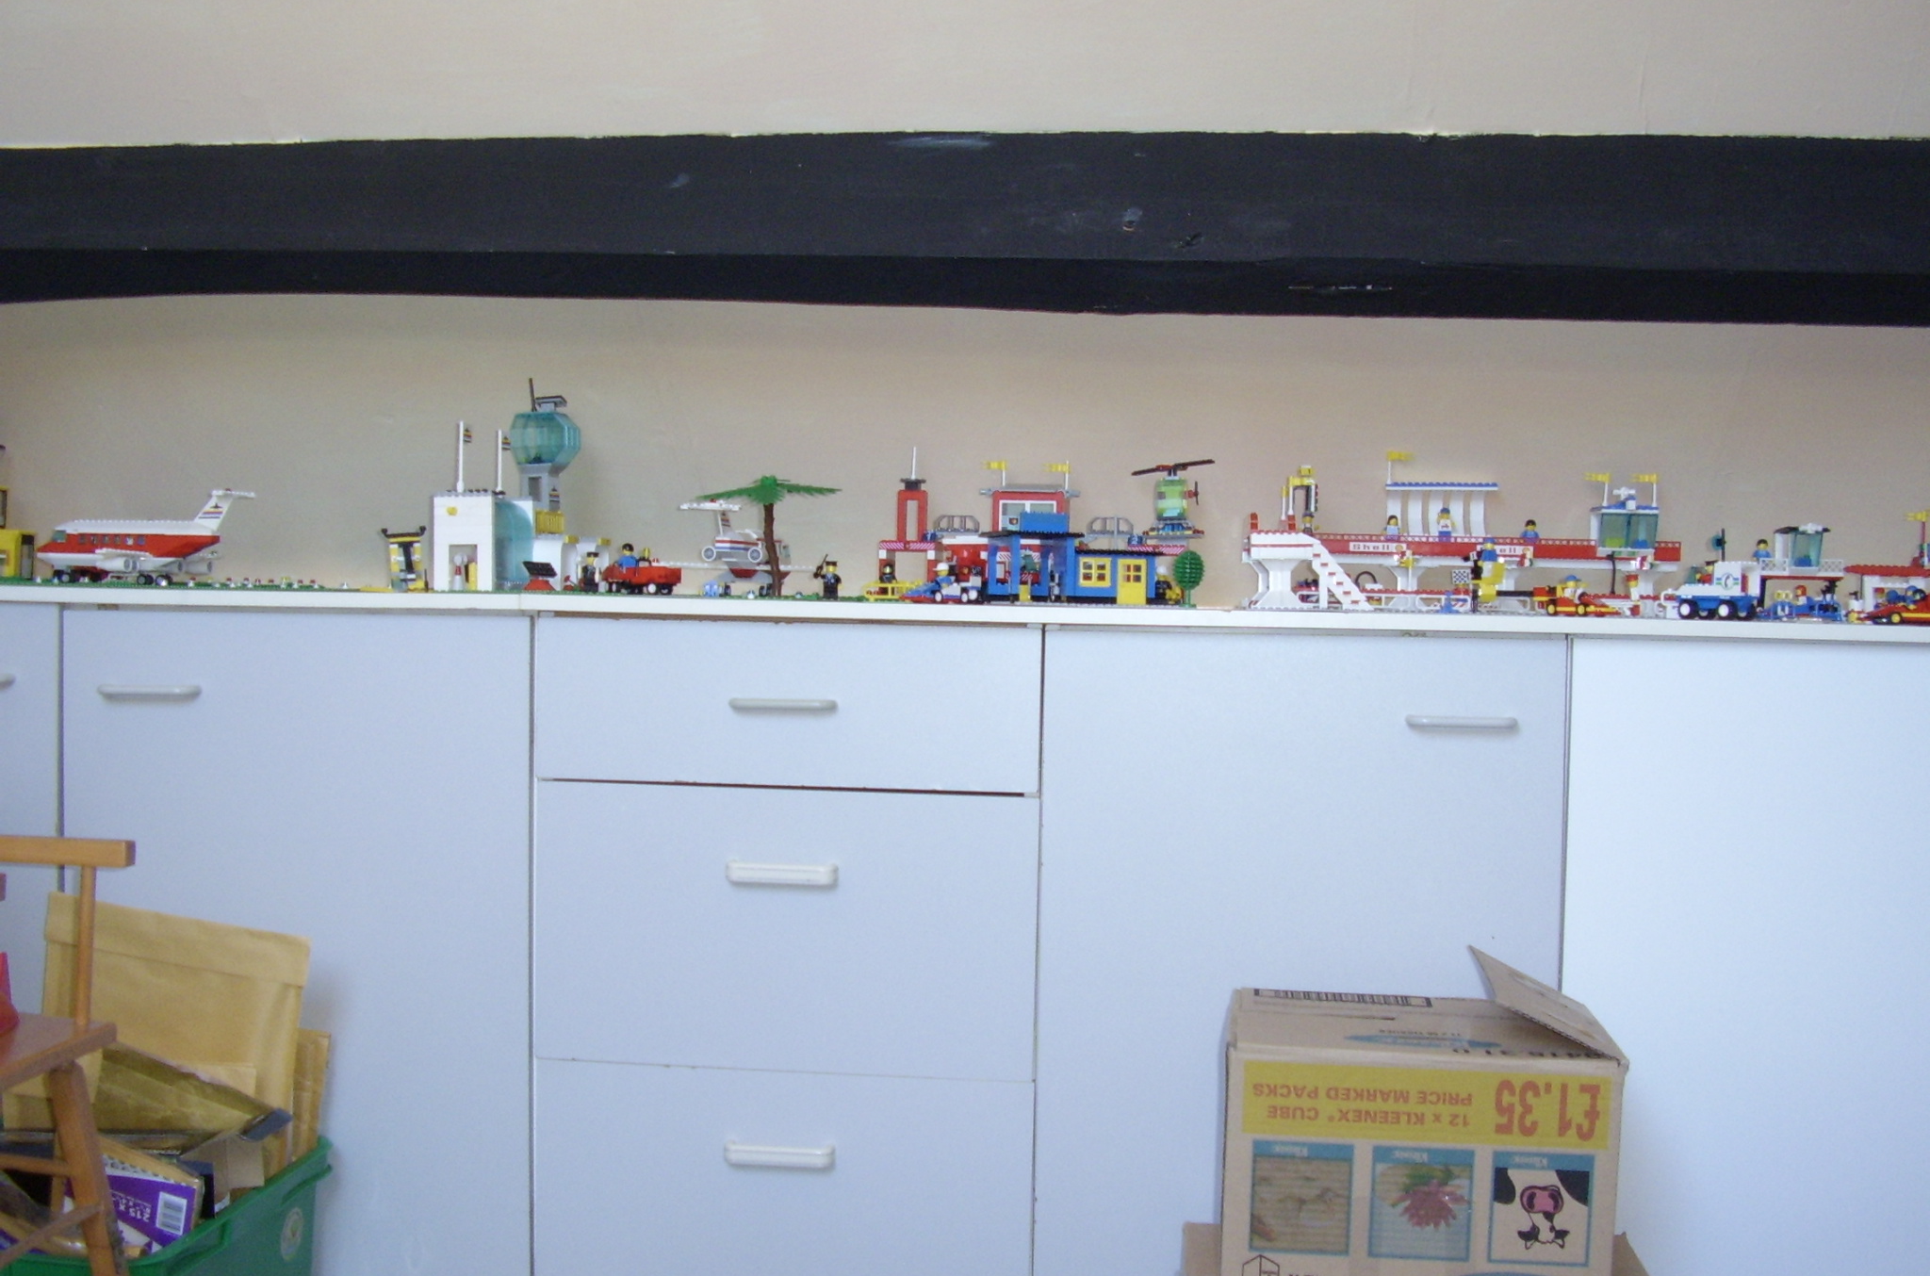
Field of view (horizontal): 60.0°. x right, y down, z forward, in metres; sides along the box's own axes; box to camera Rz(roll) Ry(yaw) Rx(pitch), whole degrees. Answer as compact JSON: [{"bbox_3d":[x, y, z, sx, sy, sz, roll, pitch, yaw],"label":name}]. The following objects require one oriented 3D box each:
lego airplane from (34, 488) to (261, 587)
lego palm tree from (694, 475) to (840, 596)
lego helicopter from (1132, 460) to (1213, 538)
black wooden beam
[{"bbox_3d":[-1.027,-0.125,2.080,0.275,0.122,0.185,1,2,5],"label":"lego airplane"},{"bbox_3d":[-0.218,-0.113,1.850,0.160,0.133,0.150,1,2,5],"label":"lego palm tree"},{"bbox_3d":[0.237,-0.158,1.900,0.093,0.088,0.115,1,2,7],"label":"lego helicopter"},{"bbox_3d":[0.001,-0.510,2.060,2.550,0.160,0.240,1,2,5],"label":"black wooden beam"}]

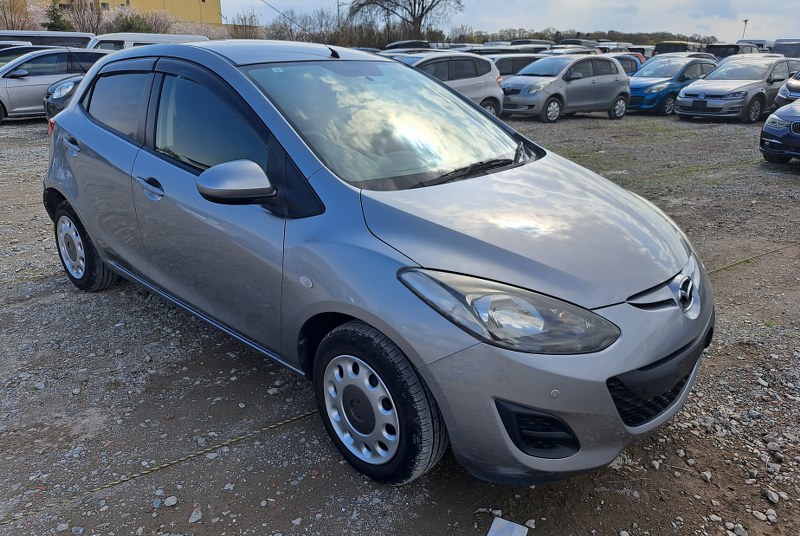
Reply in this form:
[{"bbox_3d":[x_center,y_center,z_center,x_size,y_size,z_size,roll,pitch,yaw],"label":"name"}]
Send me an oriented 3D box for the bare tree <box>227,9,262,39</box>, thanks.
[{"bbox_3d":[-12.368,-18.353,44.846,2.910,4.770,2.910,-4,22,-14],"label":"bare tree"}]

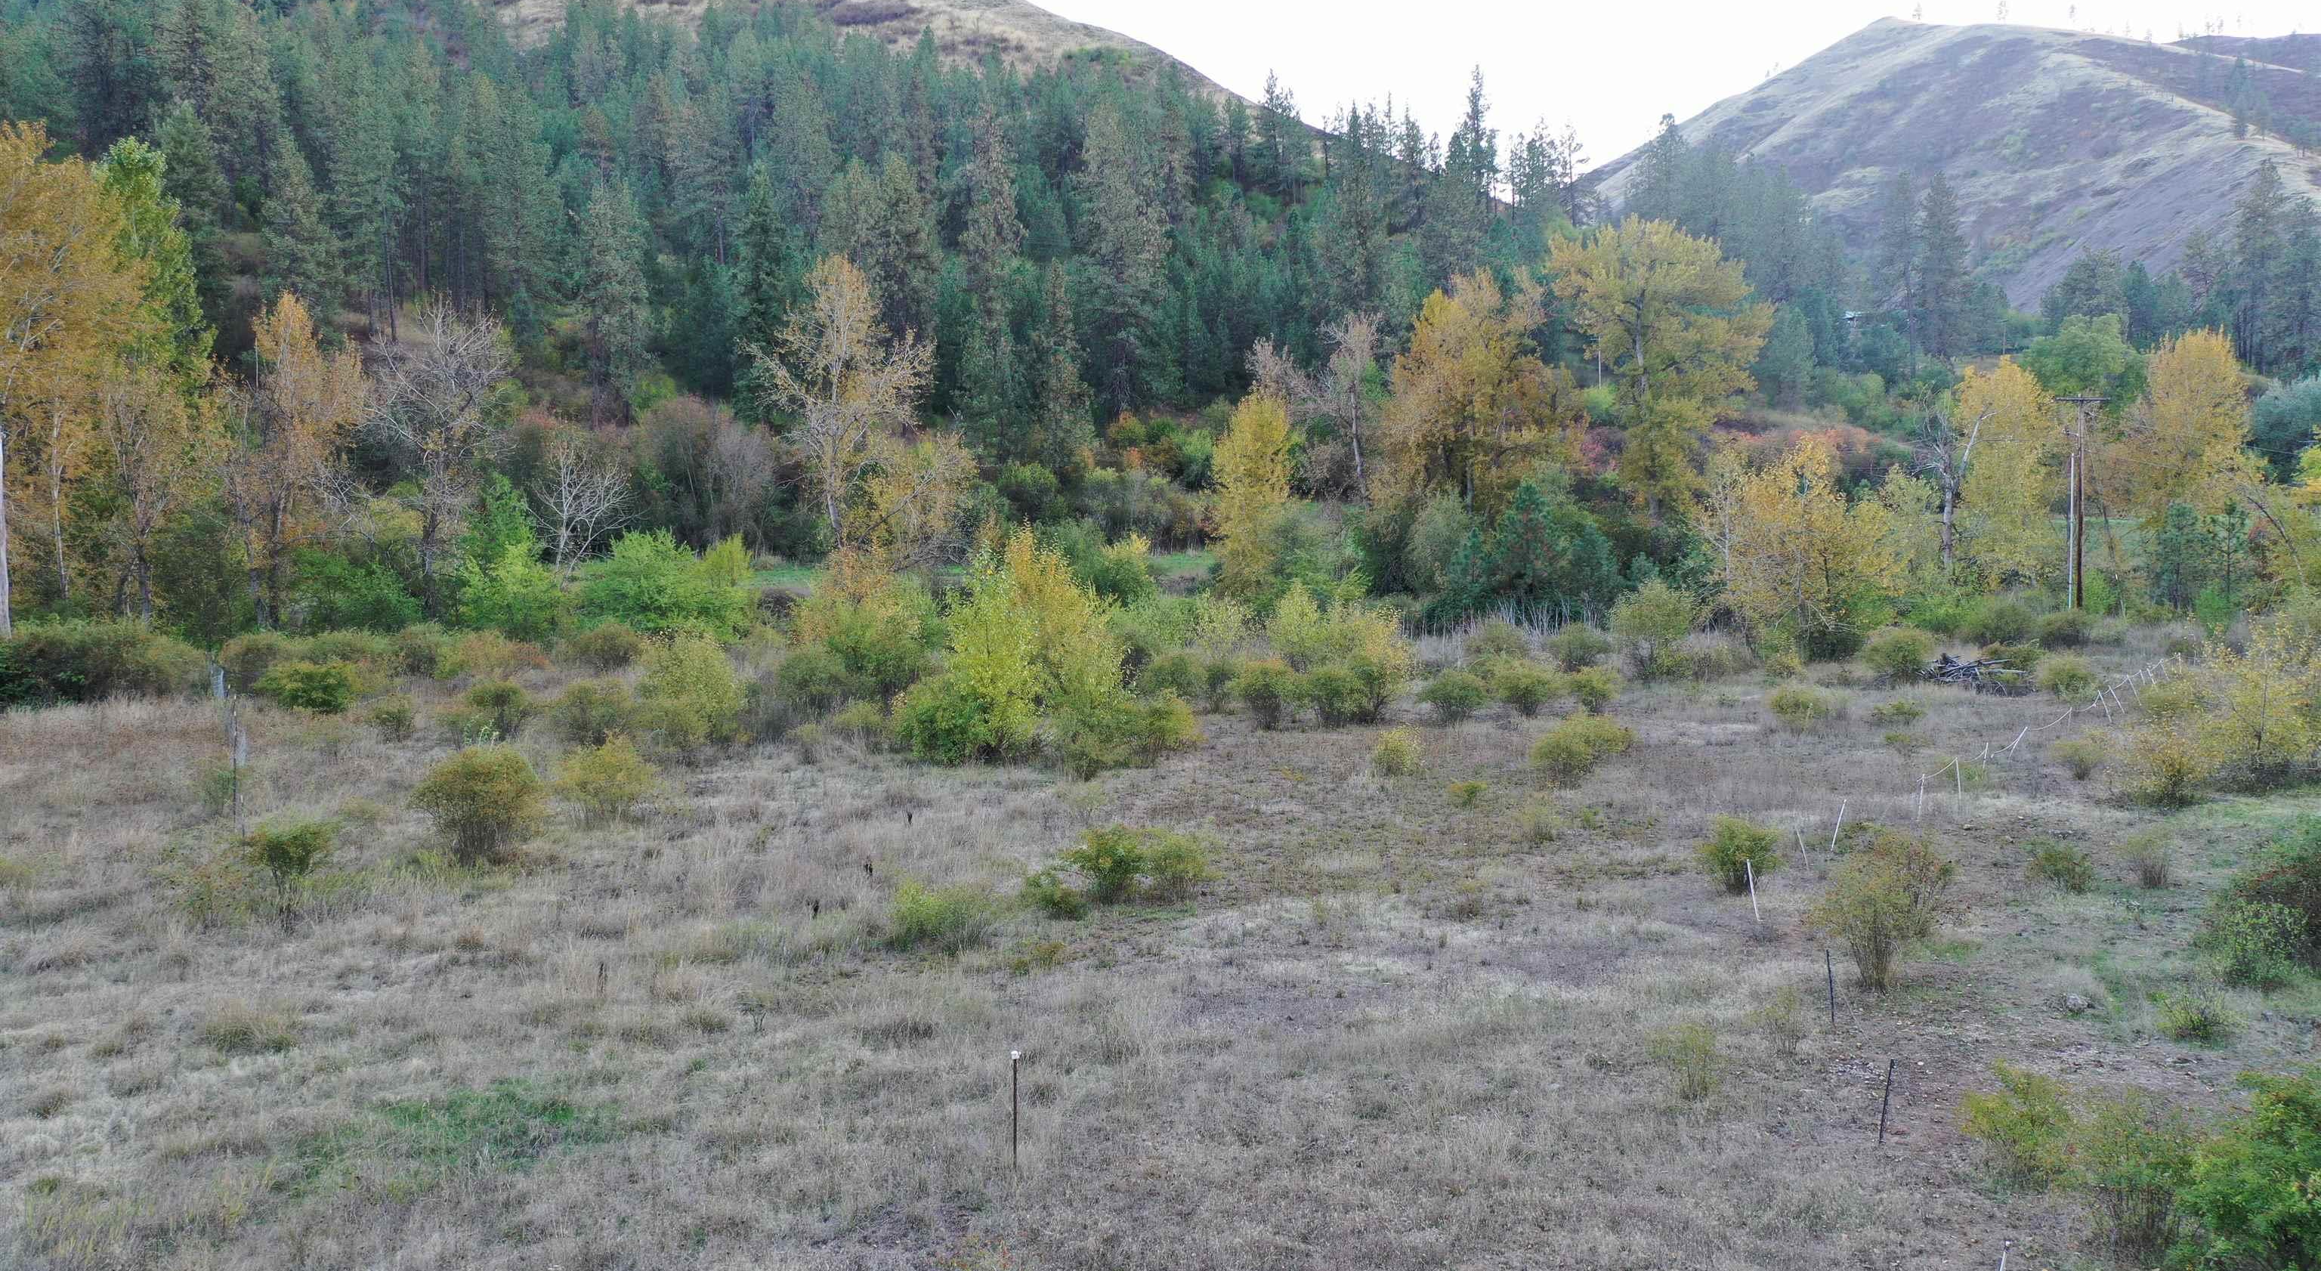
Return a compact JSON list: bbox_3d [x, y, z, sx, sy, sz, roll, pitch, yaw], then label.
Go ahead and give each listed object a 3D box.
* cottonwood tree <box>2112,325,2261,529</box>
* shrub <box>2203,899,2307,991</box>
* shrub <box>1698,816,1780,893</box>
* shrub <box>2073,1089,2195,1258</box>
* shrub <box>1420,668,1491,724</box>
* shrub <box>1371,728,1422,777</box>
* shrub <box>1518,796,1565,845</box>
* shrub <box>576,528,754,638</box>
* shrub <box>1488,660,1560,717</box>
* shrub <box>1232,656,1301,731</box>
[{"bbox_3d":[66.926,-12.982,118.000,9.960,14.110,9.460,0,5,0],"label":"cottonwood tree"},{"bbox_3d":[16.675,4.711,27.500,1.600,1.410,1.440,0,5,0],"label":"shrub"},{"bbox_3d":[11.535,4.356,35.998,1.630,1.420,1.580,0,8,0],"label":"shrub"},{"bbox_3d":[11.261,6.196,20.876,1.410,1.870,1.360,0,8,0],"label":"shrub"},{"bbox_3d":[9.225,1.930,56.500,2.270,1.820,2.160,0,5,0],"label":"shrub"},{"bbox_3d":[6.074,3.013,46.500,1.350,1.260,1.290,0,5,0],"label":"shrub"},{"bbox_3d":[7.910,3.814,37.400,0.957,1.004,0.910,0,5,0],"label":"shrub"},{"bbox_3d":[-22.808,-2.335,83.000,8.170,5.170,6.950,0,5,0],"label":"shrub"},{"bbox_3d":[11.120,1.636,55.200,2.174,1.702,2.065,0,5,0],"label":"shrub"},{"bbox_3d":[3.113,1.689,53.438,1.990,1.980,1.930,0,8,0],"label":"shrub"}]

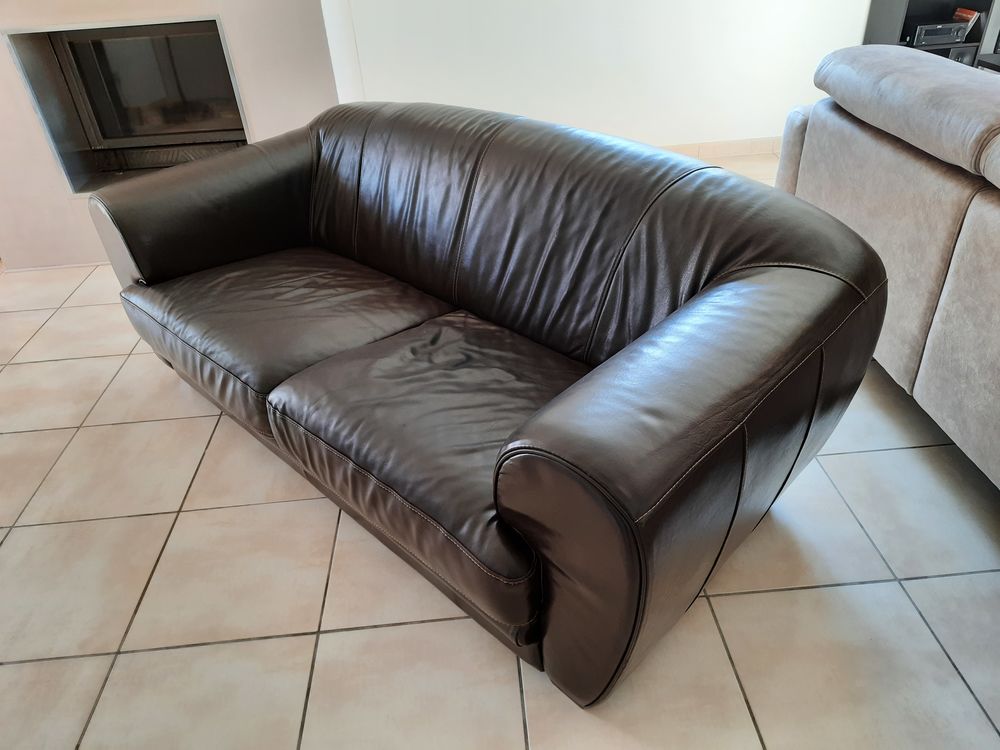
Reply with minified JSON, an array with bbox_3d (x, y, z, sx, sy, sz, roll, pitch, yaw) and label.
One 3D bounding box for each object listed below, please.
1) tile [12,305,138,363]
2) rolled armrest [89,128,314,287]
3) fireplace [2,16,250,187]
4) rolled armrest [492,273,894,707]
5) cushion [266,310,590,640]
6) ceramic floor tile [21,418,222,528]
[{"bbox_3d":[-1.613,-0.174,2.744,0.439,0.010,0.420,-5,35,-1],"label":"tile"},{"bbox_3d":[-0.946,-0.516,2.602,0.331,0.641,0.904,27,46,36],"label":"rolled armrest"},{"bbox_3d":[-1.498,-1.204,3.035,0.797,0.635,0.400,-5,35,-1],"label":"fireplace"},{"bbox_3d":[0.422,0.188,1.480,0.331,0.641,0.904,27,46,36],"label":"rolled armrest"},{"bbox_3d":[-0.047,0.127,1.715,0.907,0.209,0.682,27,46,36],"label":"cushion"},{"bbox_3d":[-1.113,0.276,2.063,0.439,0.010,0.420,-5,35,-1],"label":"ceramic floor tile"}]

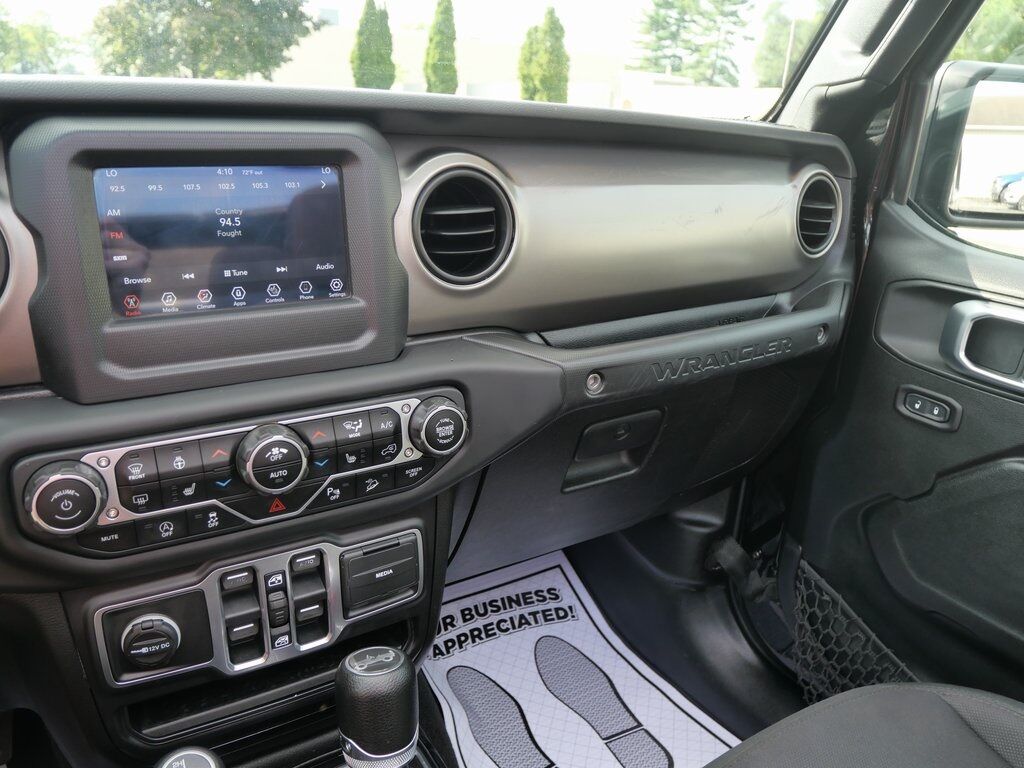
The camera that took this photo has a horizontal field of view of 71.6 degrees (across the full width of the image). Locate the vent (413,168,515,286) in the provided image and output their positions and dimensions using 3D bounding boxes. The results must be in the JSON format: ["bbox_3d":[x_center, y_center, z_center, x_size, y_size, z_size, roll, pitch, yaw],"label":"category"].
[{"bbox_3d":[-0.046,-0.127,0.575,0.089,0.090,0.035,-11,17,-29],"label":"vent"}]

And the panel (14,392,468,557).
[{"bbox_3d":[-0.157,0.055,0.467,0.276,0.077,0.032,-10,17,-26],"label":"panel"}]

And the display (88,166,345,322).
[{"bbox_3d":[-0.193,-0.100,0.489,0.155,0.093,0.012,-10,11,-26],"label":"display"}]

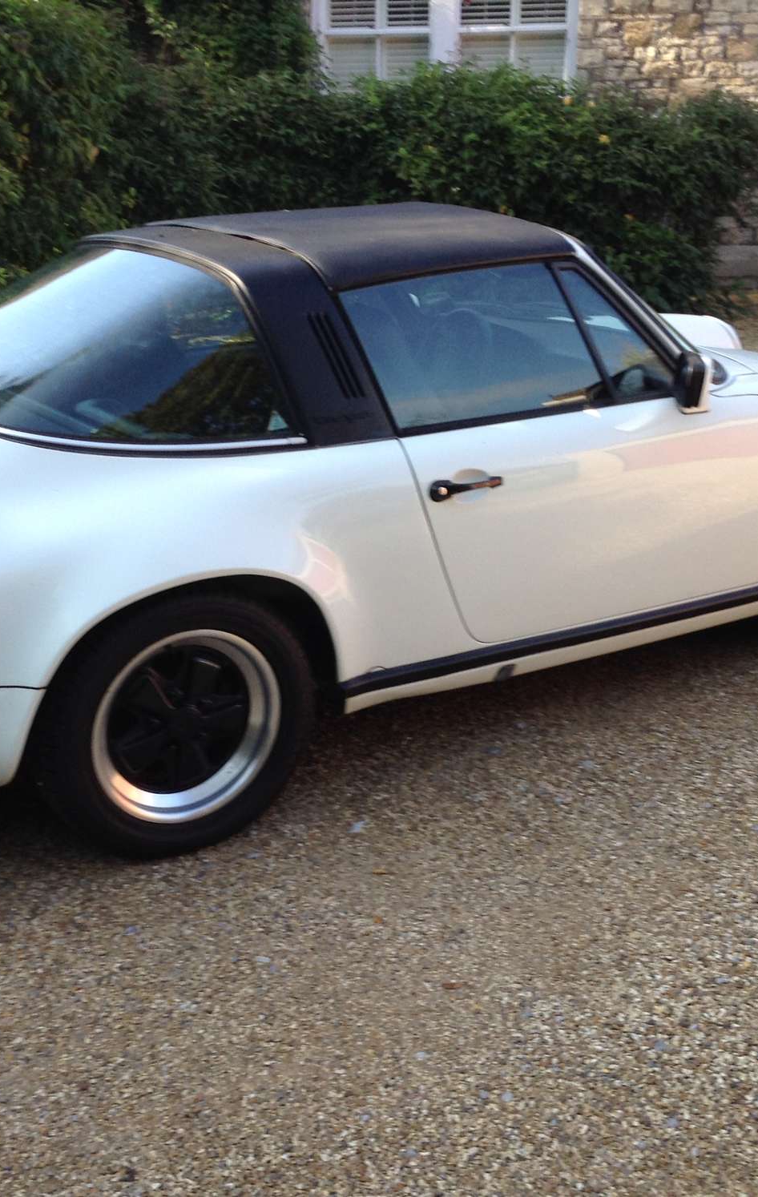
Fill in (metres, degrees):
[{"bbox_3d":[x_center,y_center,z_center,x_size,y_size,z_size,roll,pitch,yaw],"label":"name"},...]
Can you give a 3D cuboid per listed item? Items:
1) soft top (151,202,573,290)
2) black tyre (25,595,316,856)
[{"bbox_3d":[-0.123,-0.960,3.997,0.850,0.135,1.090,-13,24,-30],"label":"soft top"},{"bbox_3d":[-0.457,0.250,3.342,0.630,0.630,0.220,-13,24,-30],"label":"black tyre"}]

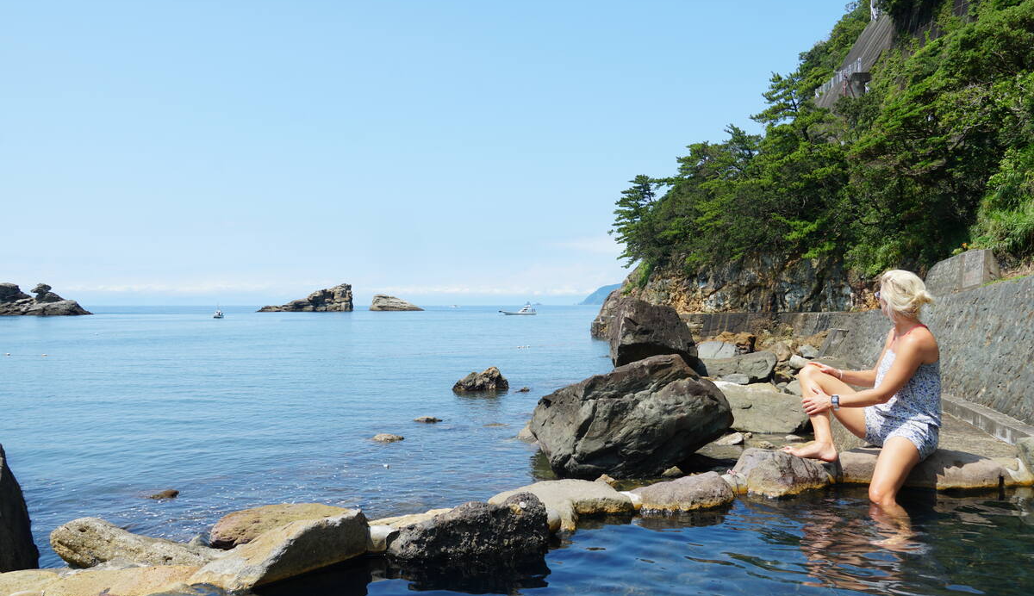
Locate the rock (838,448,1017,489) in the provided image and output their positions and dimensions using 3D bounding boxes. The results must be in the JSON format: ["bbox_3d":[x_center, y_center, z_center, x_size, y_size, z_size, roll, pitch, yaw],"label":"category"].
[{"bbox_3d":[1.930,0.765,3.600,0.810,0.180,0.360,0,-1,0],"label":"rock"}]

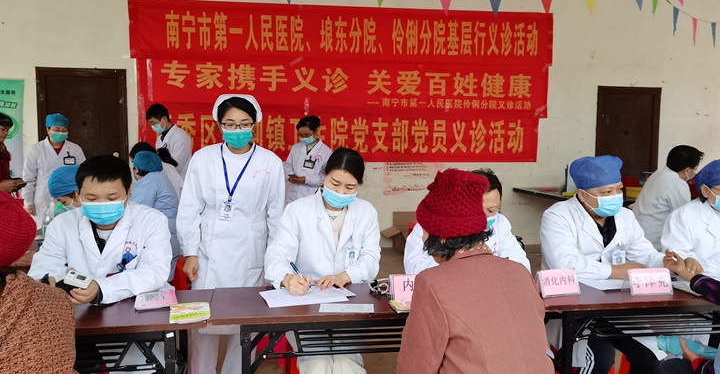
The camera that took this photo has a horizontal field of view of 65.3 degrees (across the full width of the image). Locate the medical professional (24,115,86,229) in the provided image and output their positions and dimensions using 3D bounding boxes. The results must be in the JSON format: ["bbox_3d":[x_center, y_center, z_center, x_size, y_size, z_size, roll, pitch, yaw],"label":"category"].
[{"bbox_3d":[-2.722,0.146,5.020,0.520,1.594,0.320,-1,5,-14],"label":"medical professional"}]

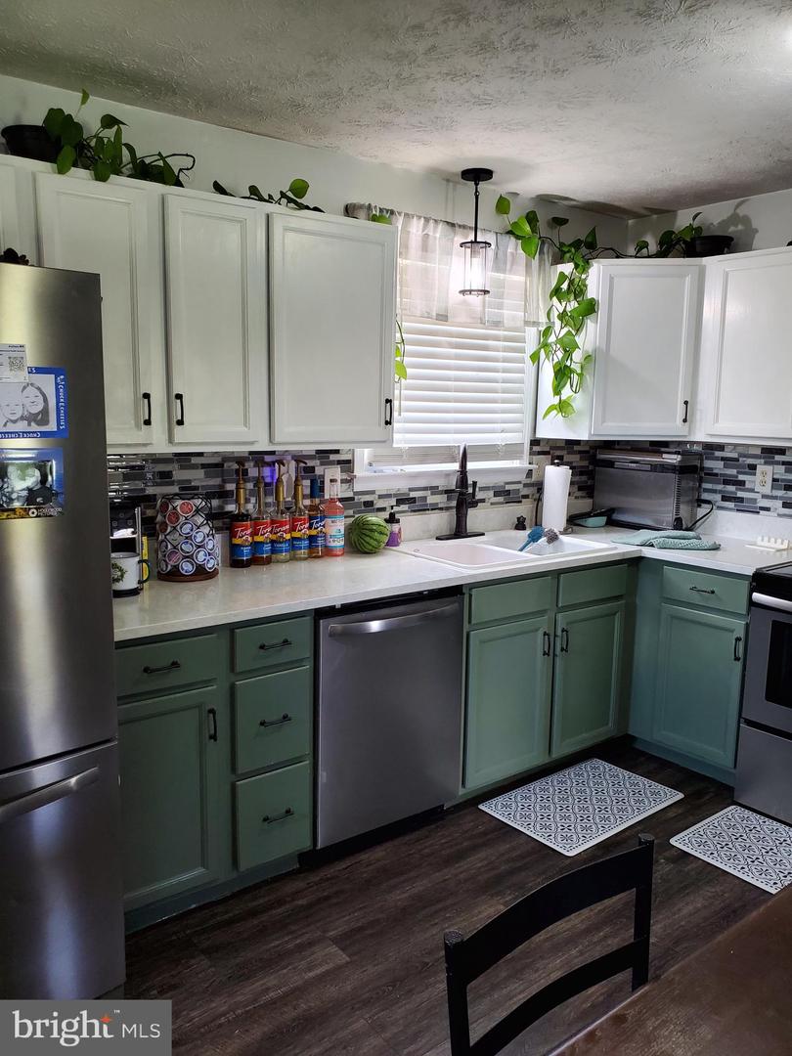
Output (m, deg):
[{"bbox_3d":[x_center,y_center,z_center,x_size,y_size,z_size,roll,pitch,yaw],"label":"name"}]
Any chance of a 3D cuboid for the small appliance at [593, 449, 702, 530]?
[{"bbox_3d":[1.211,-0.188,3.896,0.210,0.380,0.490,-6,11,-36],"label":"small appliance"}]

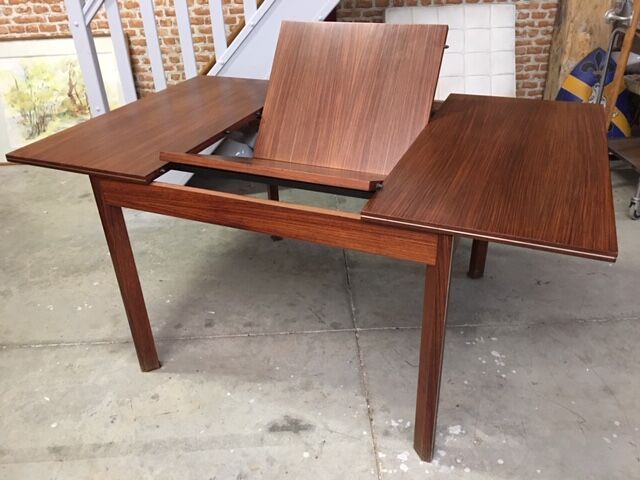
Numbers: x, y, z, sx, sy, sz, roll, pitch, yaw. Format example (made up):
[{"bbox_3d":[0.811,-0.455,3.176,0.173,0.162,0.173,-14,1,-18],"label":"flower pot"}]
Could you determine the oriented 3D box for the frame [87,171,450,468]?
[{"bbox_3d":[-0.150,0.204,1.486,0.989,0.720,0.064,10,33,21],"label":"frame"}]

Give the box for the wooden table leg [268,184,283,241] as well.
[{"bbox_3d":[-0.221,-0.318,2.375,0.061,0.720,0.059,10,33,21],"label":"wooden table leg"}]

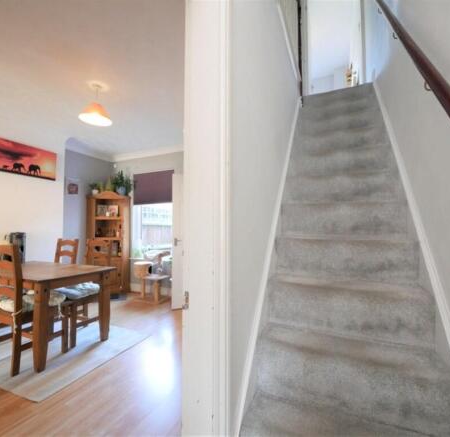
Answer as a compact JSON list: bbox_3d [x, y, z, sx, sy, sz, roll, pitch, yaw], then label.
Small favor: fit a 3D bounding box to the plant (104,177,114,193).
[{"bbox_3d":[-2.210,-0.612,4.502,0.182,0.395,0.182,-1,-3,23],"label":"plant"}]

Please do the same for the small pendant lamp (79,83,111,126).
[{"bbox_3d":[-1.326,-1.193,2.454,0.304,0.385,0.304,-1,-3,23],"label":"small pendant lamp"}]

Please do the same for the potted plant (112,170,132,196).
[{"bbox_3d":[-1.995,-0.674,4.584,0.364,0.526,0.364,-1,-3,23],"label":"potted plant"}]

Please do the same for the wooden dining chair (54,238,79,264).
[{"bbox_3d":[-2.268,0.803,3.038,0.425,1.063,0.496,-1,-3,23],"label":"wooden dining chair"}]

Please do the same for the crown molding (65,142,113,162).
[{"bbox_3d":[-2.471,-1.237,4.346,0.121,0.142,1.052,-1,-3,23],"label":"crown molding"}]

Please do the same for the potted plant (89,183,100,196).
[{"bbox_3d":[-2.407,-0.533,4.345,0.202,0.263,0.202,-1,-3,23],"label":"potted plant"}]

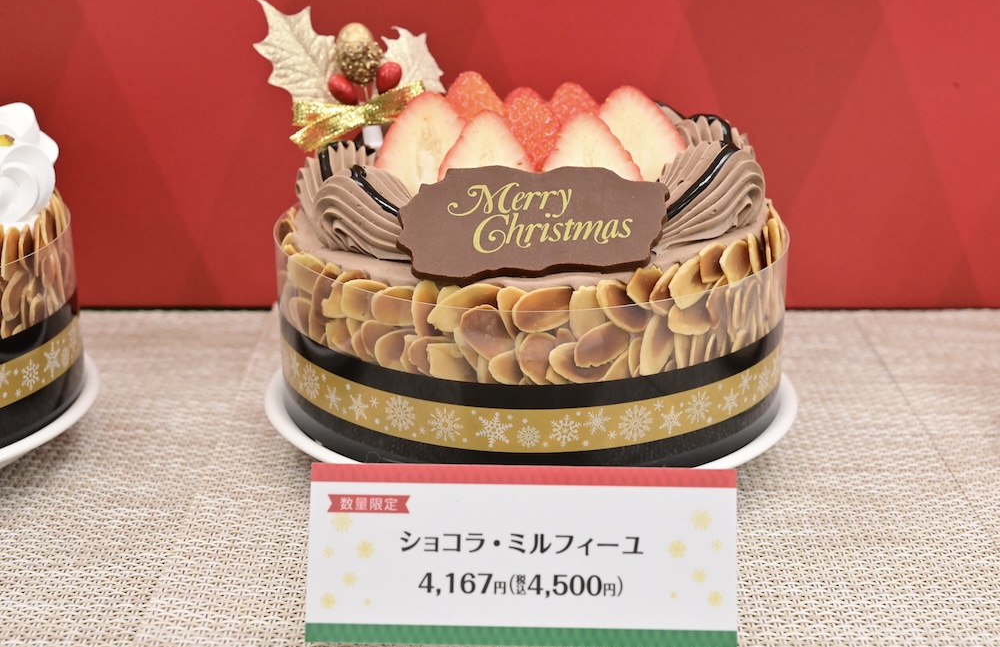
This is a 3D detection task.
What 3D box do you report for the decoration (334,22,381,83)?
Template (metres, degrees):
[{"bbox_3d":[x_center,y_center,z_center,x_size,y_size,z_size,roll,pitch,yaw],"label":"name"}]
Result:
[{"bbox_3d":[-0.042,-0.080,0.495,0.014,0.018,0.014,-9,22,3],"label":"decoration"}]

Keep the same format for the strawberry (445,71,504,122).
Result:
[{"bbox_3d":[-0.007,-0.061,0.490,0.024,0.030,0.022,0,22,0],"label":"strawberry"}]

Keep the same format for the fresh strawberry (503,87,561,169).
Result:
[{"bbox_3d":[0.009,-0.052,0.477,0.024,0.030,0.022,0,22,0],"label":"fresh strawberry"}]

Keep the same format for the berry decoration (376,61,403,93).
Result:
[{"bbox_3d":[-0.033,-0.074,0.497,0.007,0.010,0.007,22,20,-9],"label":"berry decoration"}]

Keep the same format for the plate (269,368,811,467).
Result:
[{"bbox_3d":[0.009,0.023,0.509,0.162,0.016,0.162,0,22,0],"label":"plate"}]

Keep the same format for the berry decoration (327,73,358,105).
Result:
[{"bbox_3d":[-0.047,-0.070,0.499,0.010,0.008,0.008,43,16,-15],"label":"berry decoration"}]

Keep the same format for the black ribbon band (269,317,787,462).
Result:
[{"bbox_3d":[0.009,-0.001,0.500,0.152,0.026,0.152,0,22,0],"label":"black ribbon band"}]

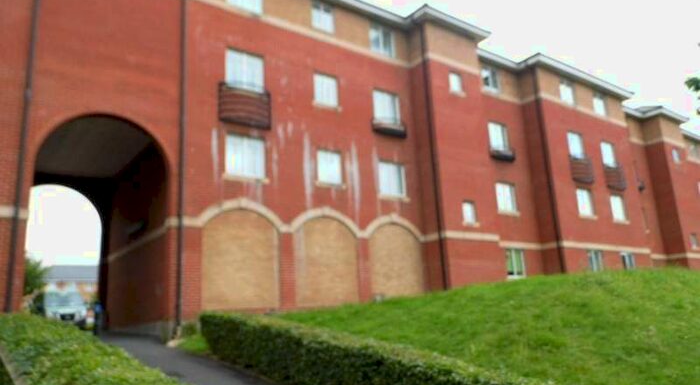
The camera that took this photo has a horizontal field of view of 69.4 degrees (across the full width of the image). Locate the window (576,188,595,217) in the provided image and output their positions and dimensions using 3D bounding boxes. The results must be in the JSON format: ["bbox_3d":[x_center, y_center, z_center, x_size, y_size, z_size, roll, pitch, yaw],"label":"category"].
[{"bbox_3d":[10.830,0.479,23.248,1.192,1.224,0.120,6,-17,-36],"label":"window"}]

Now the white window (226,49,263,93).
[{"bbox_3d":[-3.068,-3.494,14.682,1.180,1.120,0.140,7,-16,-36],"label":"white window"}]

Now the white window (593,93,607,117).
[{"bbox_3d":[13.063,-4.539,26.350,1.173,1.129,0.120,6,-17,-36],"label":"white window"}]

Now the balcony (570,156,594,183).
[{"bbox_3d":[10.741,-1.034,23.314,1.543,1.103,0.300,6,-17,-36],"label":"balcony"}]

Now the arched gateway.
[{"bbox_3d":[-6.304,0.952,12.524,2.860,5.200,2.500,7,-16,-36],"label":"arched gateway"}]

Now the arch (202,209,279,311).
[{"bbox_3d":[-2.889,1.757,13.430,2.160,2.640,0.240,7,-16,-36],"label":"arch"}]

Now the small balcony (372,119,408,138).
[{"bbox_3d":[1.428,-2.217,17.427,1.400,0.430,0.300,7,-16,-36],"label":"small balcony"}]

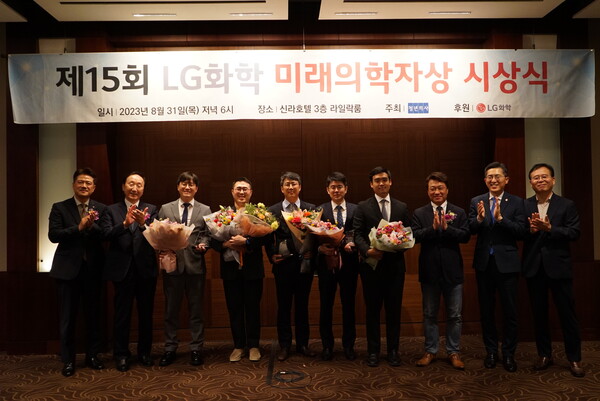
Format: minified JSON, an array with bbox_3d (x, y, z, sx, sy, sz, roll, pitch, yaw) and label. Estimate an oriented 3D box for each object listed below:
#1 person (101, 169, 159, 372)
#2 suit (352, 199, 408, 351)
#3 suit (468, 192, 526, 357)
[{"bbox_3d":[-1.538,0.608,4.362,0.522,1.770,0.460,0,-2,-23],"label":"person"},{"bbox_3d":[0.726,0.634,4.306,0.530,1.395,0.350,-1,-1,4],"label":"suit"},{"bbox_3d":[1.702,0.631,4.170,0.508,1.421,0.420,-1,-2,22],"label":"suit"}]

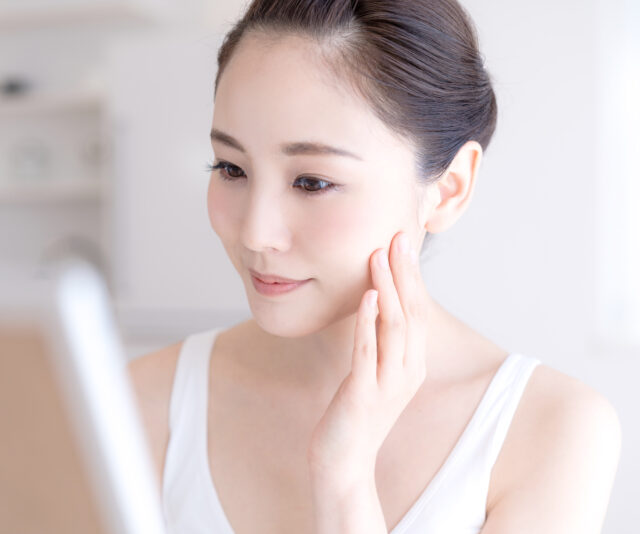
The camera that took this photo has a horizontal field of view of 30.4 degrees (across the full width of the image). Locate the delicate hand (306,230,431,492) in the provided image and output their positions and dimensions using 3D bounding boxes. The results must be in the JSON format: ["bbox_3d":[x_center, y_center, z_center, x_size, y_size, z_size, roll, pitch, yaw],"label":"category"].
[{"bbox_3d":[0.033,0.062,0.780,0.077,0.172,0.056,18,-11,-35],"label":"delicate hand"}]

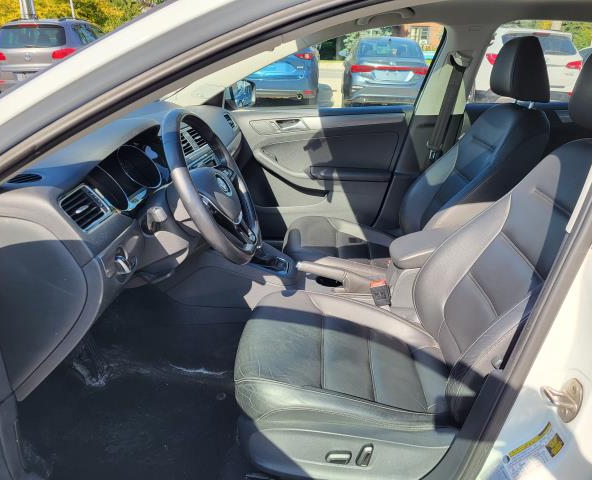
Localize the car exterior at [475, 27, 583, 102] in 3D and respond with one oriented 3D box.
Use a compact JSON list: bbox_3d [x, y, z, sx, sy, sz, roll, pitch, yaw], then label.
[{"bbox_3d":[4.934,-4.151,11.782,1.880,1.680,4.700,3,21,5],"label":"car exterior"}]

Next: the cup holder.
[{"bbox_3d":[0.107,0.163,1.524,0.082,0.070,0.082,3,21,5],"label":"cup holder"}]

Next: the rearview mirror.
[{"bbox_3d":[-0.253,-0.685,2.262,0.090,0.135,0.185,12,24,25],"label":"rearview mirror"}]

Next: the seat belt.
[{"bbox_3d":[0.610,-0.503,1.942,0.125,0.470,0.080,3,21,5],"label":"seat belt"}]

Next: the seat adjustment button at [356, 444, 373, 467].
[{"bbox_3d":[0.139,0.440,0.985,0.026,0.058,0.022,14,22,0],"label":"seat adjustment button"}]

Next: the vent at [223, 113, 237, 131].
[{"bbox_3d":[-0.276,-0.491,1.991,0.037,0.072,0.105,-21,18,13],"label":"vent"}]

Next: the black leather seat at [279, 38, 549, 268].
[{"bbox_3d":[0.396,-0.240,1.764,0.880,0.950,0.530,3,21,5],"label":"black leather seat"}]

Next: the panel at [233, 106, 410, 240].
[{"bbox_3d":[0.054,-0.248,2.114,0.840,0.670,0.130,3,21,5],"label":"panel"}]

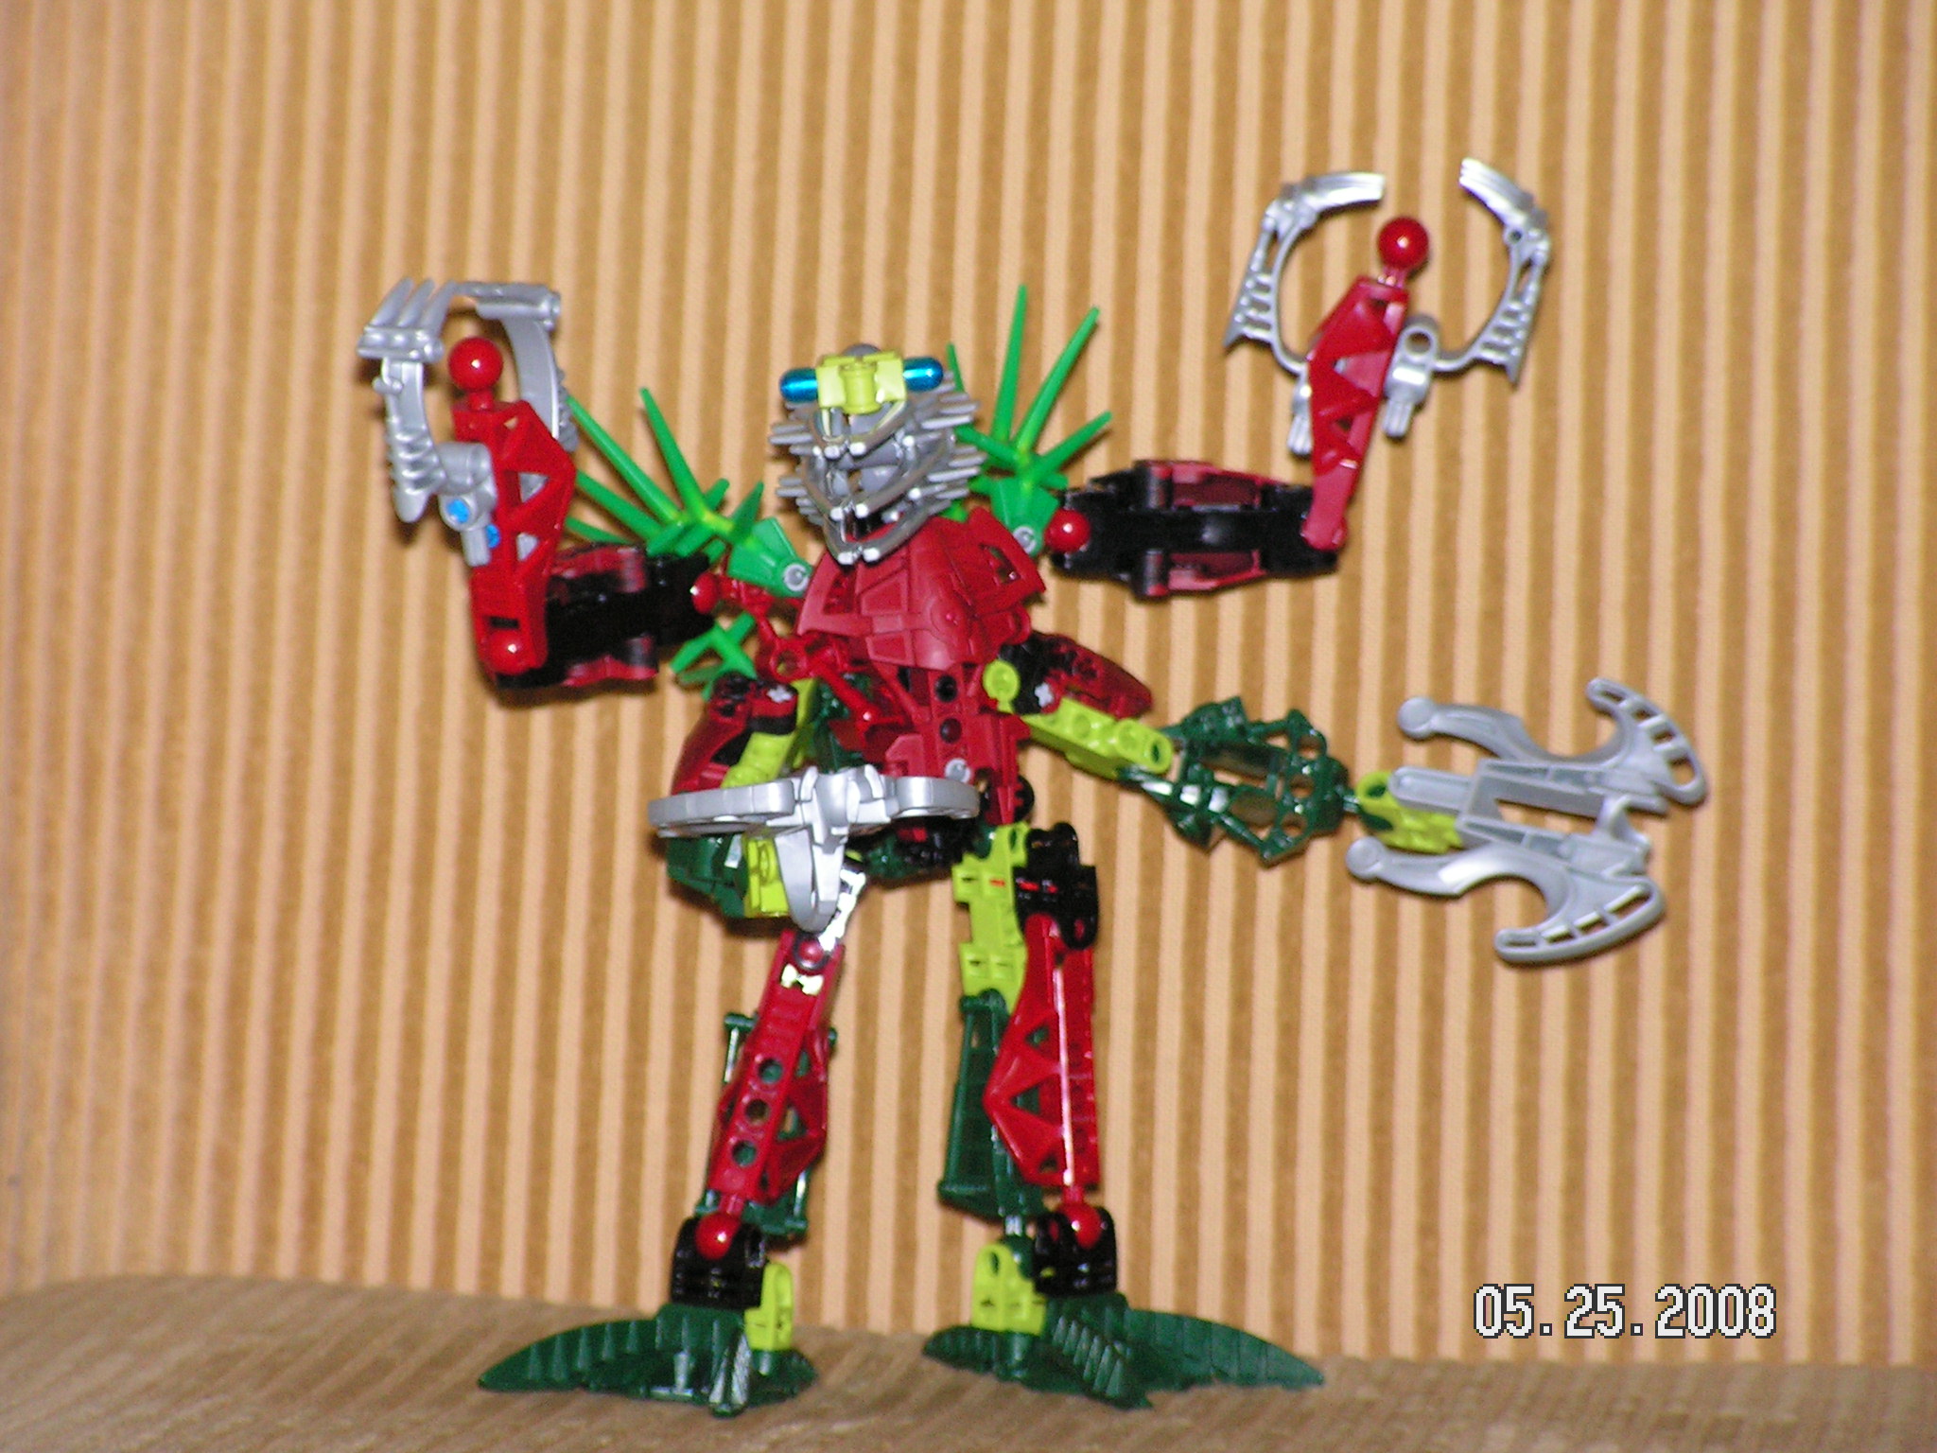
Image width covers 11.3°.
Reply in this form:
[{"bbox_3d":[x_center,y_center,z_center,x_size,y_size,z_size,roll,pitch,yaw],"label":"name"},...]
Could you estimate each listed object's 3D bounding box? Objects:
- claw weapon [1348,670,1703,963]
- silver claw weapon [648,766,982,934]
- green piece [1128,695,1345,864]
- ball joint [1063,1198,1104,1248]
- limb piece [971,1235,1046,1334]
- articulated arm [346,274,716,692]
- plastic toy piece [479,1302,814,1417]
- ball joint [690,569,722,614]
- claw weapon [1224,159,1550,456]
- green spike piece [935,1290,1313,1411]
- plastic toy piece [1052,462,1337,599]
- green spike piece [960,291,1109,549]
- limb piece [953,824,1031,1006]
[{"bbox_3d":[0.109,0.020,1.892,0.066,0.062,0.024,9,-27,20],"label":"claw weapon"},{"bbox_3d":[-0.030,0.023,1.845,0.062,0.028,0.066,3,-5,-11],"label":"silver claw weapon"},{"bbox_3d":[0.052,0.011,1.907,0.046,0.032,0.022,9,-3,20],"label":"green piece"},{"bbox_3d":[0.022,0.099,1.941,0.010,0.010,0.010,2,10,0],"label":"ball joint"},{"bbox_3d":[0.008,0.111,1.945,0.011,0.019,0.015,-2,11,-22],"label":"limb piece"},{"bbox_3d":[-0.082,-0.046,1.852,0.067,0.071,0.056,2,9,0],"label":"articulated arm"},{"bbox_3d":[-0.060,0.124,1.940,0.063,0.018,0.052,-7,13,-40],"label":"plastic toy piece"},{"bbox_3d":[-0.052,-0.026,1.872,0.010,0.010,0.010,2,9,0],"label":"ball joint"},{"bbox_3d":[0.081,-0.082,1.912,0.058,0.062,0.018,11,9,0],"label":"claw weapon"},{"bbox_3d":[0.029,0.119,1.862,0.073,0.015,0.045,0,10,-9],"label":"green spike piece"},{"bbox_3d":[0.044,-0.038,1.900,0.056,0.025,0.021,2,9,0],"label":"plastic toy piece"},{"bbox_3d":[0.013,-0.060,1.930,0.032,0.052,0.030,0,6,-9],"label":"green spike piece"},{"bbox_3d":[0.004,0.037,1.862,0.016,0.037,0.017,2,9,0],"label":"limb piece"}]

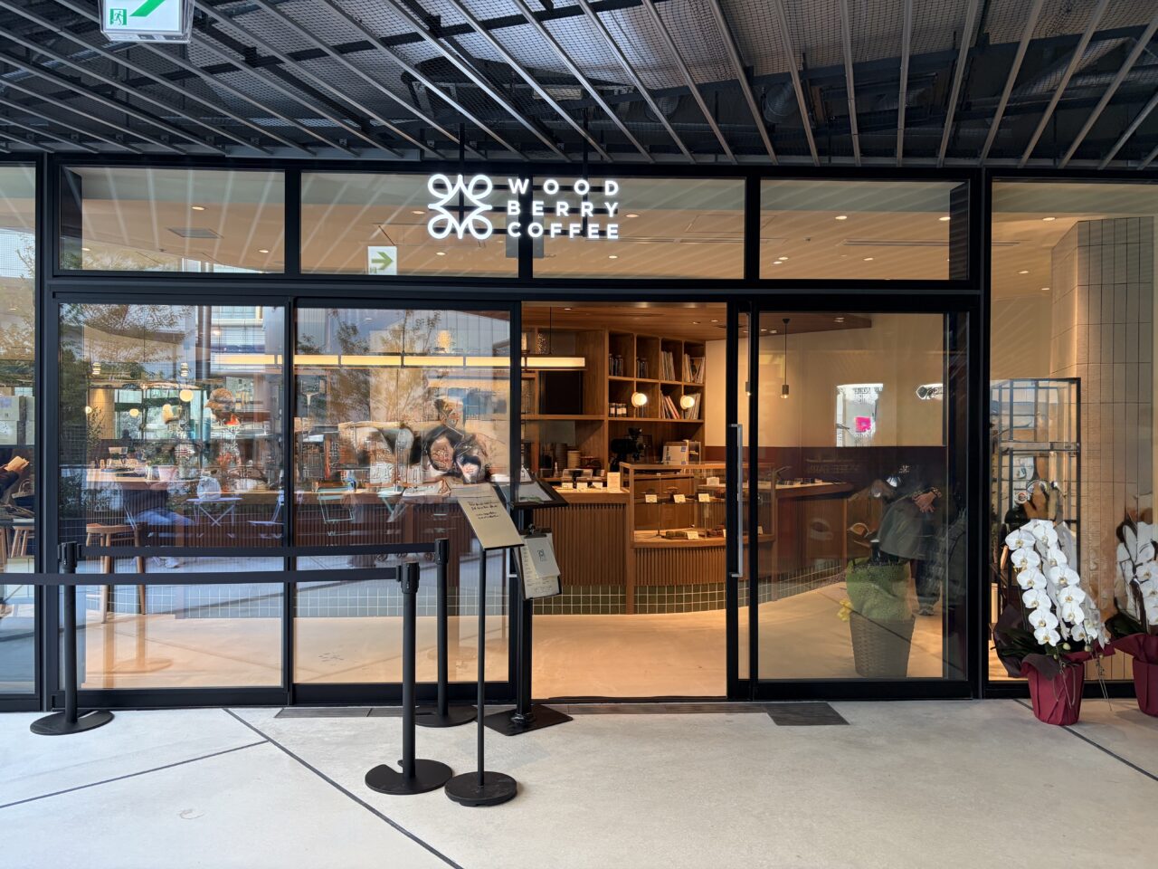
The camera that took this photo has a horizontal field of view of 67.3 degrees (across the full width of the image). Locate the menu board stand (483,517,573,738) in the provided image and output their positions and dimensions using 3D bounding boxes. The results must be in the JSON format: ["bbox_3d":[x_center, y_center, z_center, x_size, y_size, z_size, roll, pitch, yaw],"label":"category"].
[{"bbox_3d":[-0.285,0.924,4.513,0.410,1.100,0.310,0,0,-38],"label":"menu board stand"}]

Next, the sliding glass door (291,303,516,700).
[{"bbox_3d":[-0.949,0.367,4.798,1.262,2.206,0.070,0,0,-3],"label":"sliding glass door"}]

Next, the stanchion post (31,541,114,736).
[{"bbox_3d":[-2.593,1.008,4.458,0.372,0.920,0.372,0,0,-3],"label":"stanchion post"}]

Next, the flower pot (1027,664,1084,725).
[{"bbox_3d":[2.495,1.344,4.543,0.270,0.275,0.270,0,0,0],"label":"flower pot"}]

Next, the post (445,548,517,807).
[{"bbox_3d":[-0.398,0.963,3.575,0.298,1.020,0.298,0,0,-3],"label":"post"}]

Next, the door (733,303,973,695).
[{"bbox_3d":[1.540,0.368,4.887,1.380,2.226,0.080,0,0,-3],"label":"door"}]

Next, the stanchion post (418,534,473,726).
[{"bbox_3d":[-0.707,1.013,4.548,0.368,0.920,0.368,0,0,-3],"label":"stanchion post"}]

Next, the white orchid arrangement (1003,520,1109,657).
[{"bbox_3d":[2.452,0.782,4.460,0.500,0.690,0.380,0,0,14],"label":"white orchid arrangement"}]

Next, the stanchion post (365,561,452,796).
[{"bbox_3d":[-0.726,1.012,3.739,0.372,0.920,0.372,0,0,-3],"label":"stanchion post"}]

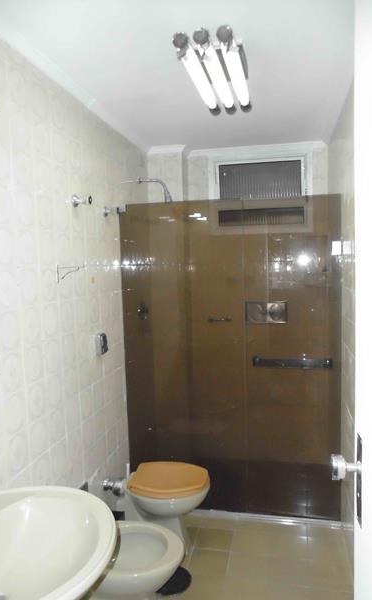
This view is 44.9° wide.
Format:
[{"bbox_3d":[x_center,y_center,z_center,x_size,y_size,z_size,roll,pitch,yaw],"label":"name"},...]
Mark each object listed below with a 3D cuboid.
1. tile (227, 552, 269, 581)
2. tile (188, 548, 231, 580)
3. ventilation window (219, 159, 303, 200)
[{"bbox_3d":[0.329,1.381,2.337,0.203,0.010,0.195,-1,5,12],"label":"tile"},{"bbox_3d":[0.126,1.383,2.381,0.203,0.010,0.195,-1,5,12],"label":"tile"},{"bbox_3d":[0.559,-0.877,3.353,0.630,0.310,0.060,-1,5,12],"label":"ventilation window"}]

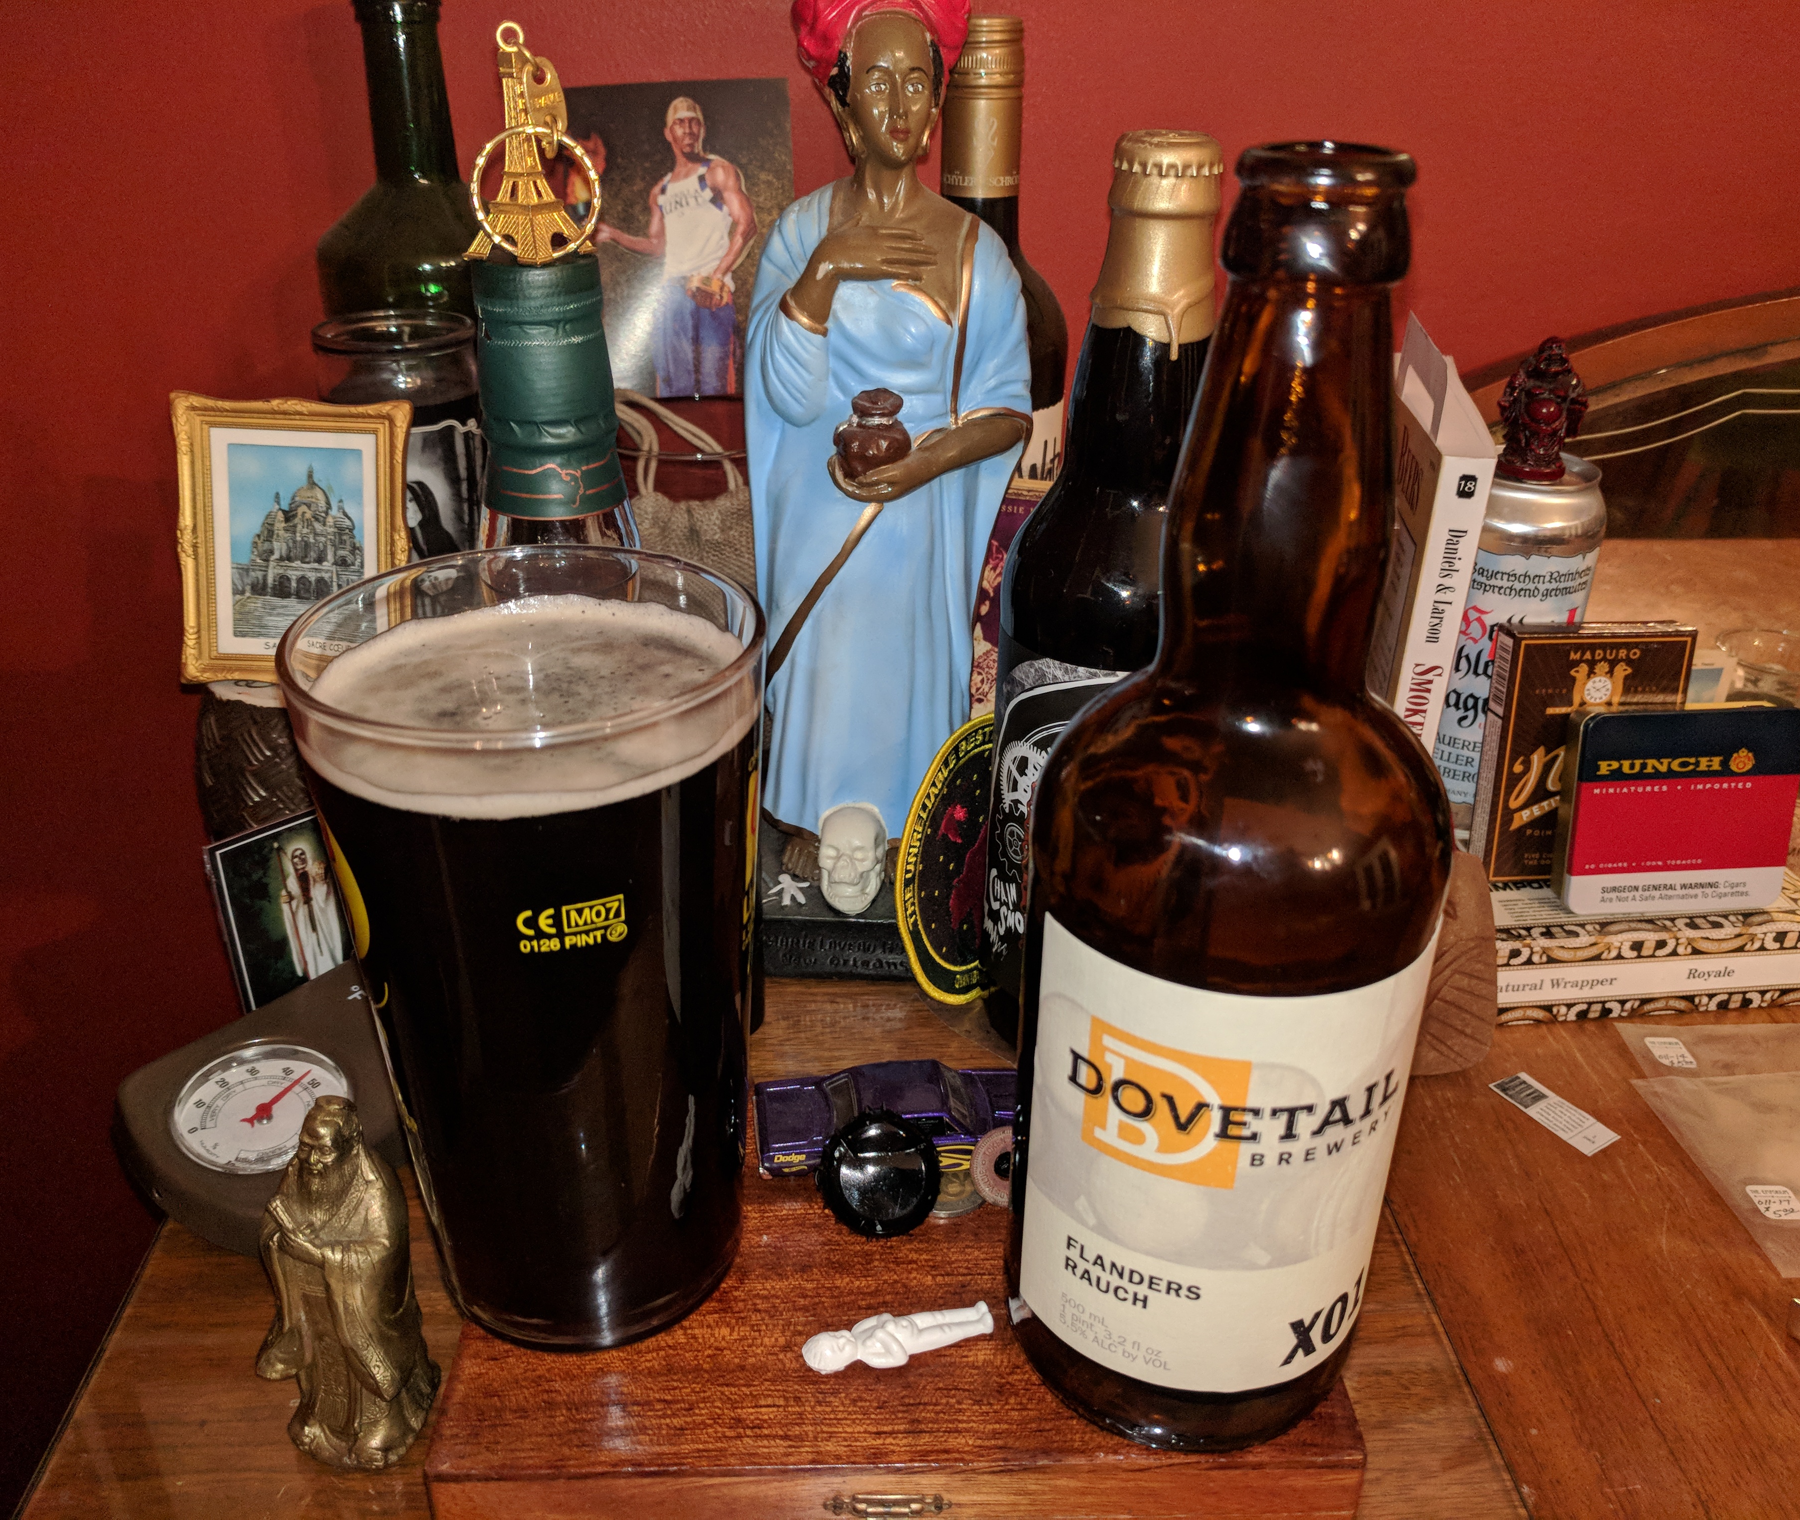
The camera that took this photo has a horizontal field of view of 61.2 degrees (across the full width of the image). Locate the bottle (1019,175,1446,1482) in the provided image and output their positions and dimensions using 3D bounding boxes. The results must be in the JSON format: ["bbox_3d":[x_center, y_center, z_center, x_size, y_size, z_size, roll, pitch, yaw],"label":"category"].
[{"bbox_3d":[0.062,0.016,0.279,0.074,0.239,0.074,7,28,13],"label":"bottle"}]

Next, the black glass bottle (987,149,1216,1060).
[{"bbox_3d":[0.070,-0.040,0.471,0.077,0.287,0.077,5,28,8],"label":"black glass bottle"}]

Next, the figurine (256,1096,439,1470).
[{"bbox_3d":[-0.132,0.123,0.360,0.041,0.098,0.035,6,28,10],"label":"figurine"}]

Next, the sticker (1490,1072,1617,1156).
[{"bbox_3d":[0.224,0.120,0.520,0.017,0.001,0.040,-16,32,-29],"label":"sticker"}]

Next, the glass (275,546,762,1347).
[{"bbox_3d":[-0.069,0.044,0.314,0.087,0.154,0.087,-6,28,-13],"label":"glass"}]

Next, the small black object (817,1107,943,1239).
[{"bbox_3d":[-0.004,0.097,0.357,0.030,0.030,0.007,-1,-14,-4],"label":"small black object"}]

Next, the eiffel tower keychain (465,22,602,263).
[{"bbox_3d":[-0.090,-0.149,0.365,0.035,0.051,0.032,-5,28,-12],"label":"eiffel tower keychain"}]

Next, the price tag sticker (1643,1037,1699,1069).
[{"bbox_3d":[0.278,0.106,0.549,0.014,0.001,0.017,3,28,5],"label":"price tag sticker"}]

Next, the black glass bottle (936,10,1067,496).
[{"bbox_3d":[0.027,-0.122,0.602,0.074,0.304,0.074,2,27,2],"label":"black glass bottle"}]

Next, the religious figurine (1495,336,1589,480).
[{"bbox_3d":[0.262,-0.143,0.614,0.037,0.054,0.030,7,28,12],"label":"religious figurine"}]

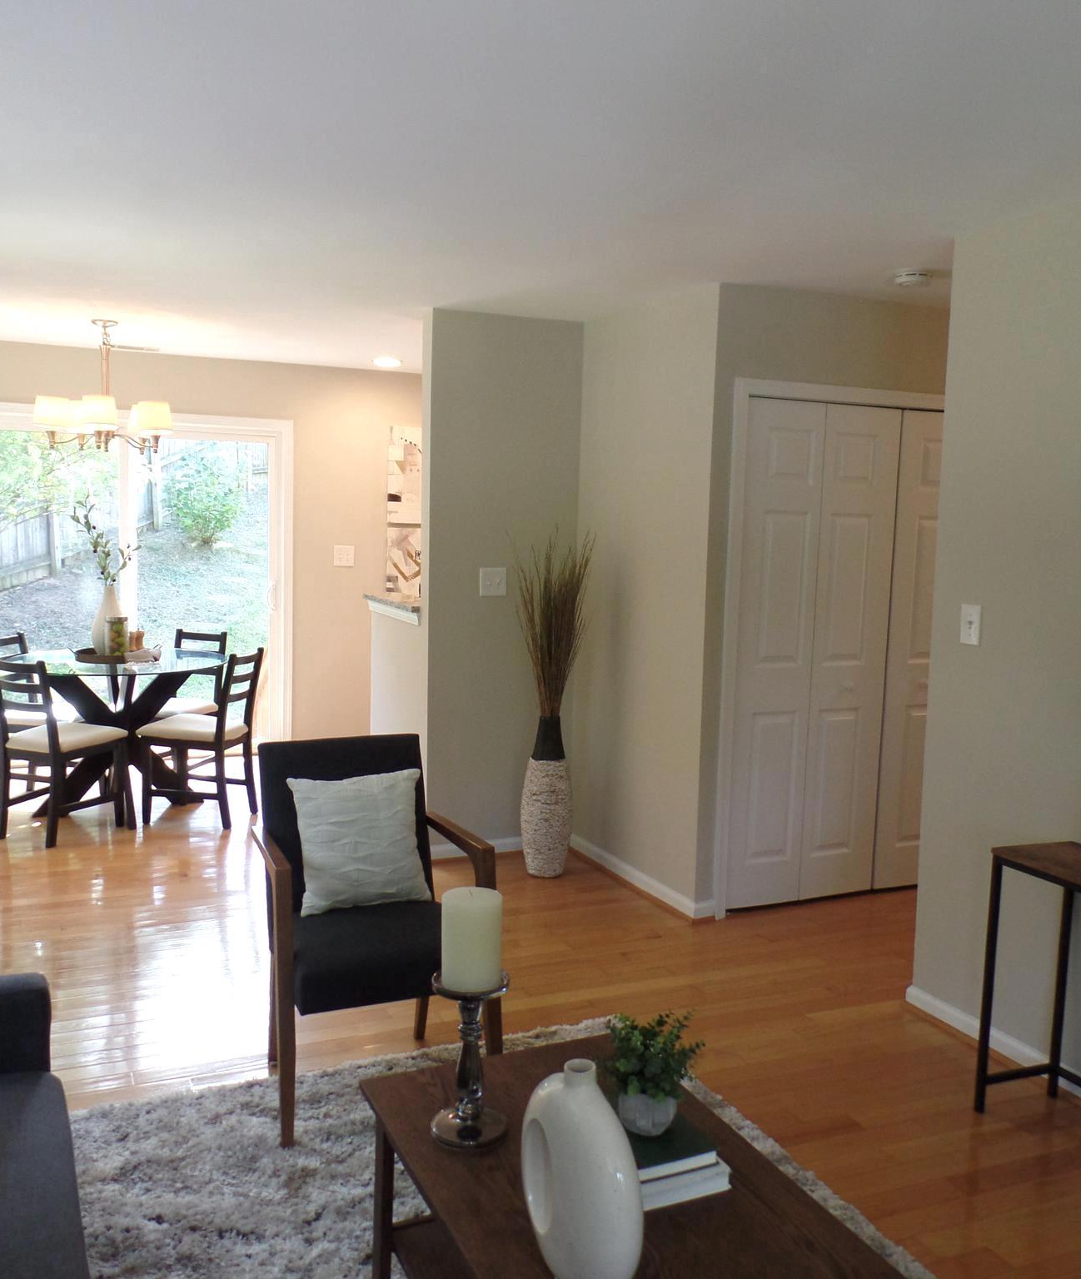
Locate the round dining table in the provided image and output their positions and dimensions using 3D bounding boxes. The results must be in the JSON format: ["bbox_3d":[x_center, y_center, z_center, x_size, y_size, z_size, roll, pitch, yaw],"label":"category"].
[{"bbox_3d":[-2.137,0.491,5.820,1.020,0.760,1.020,-1,7,-25],"label":"round dining table"}]

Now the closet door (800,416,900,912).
[{"bbox_3d":[1.267,0.068,4.636,0.380,2.005,0.040,-1,7,-24],"label":"closet door"}]

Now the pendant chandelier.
[{"bbox_3d":[-2.156,-1.239,5.602,0.650,0.640,0.650,-1,7,-25],"label":"pendant chandelier"}]

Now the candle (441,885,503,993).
[{"bbox_3d":[-0.115,0.519,1.971,0.105,0.165,0.105,1,6,0],"label":"candle"}]

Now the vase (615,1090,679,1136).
[{"bbox_3d":[0.183,0.794,1.931,0.104,0.090,0.104,2,6,0],"label":"vase"}]

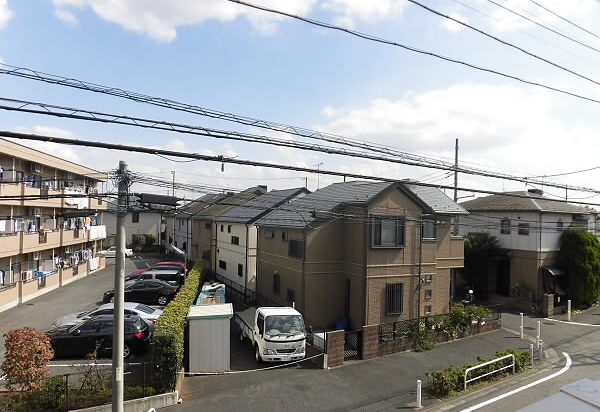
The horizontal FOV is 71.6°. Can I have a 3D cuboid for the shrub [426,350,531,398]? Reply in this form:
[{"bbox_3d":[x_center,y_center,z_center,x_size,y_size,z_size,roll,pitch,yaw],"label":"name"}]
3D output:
[{"bbox_3d":[6.473,5.769,14.715,4.950,0.640,0.750,2,-2,-33],"label":"shrub"}]

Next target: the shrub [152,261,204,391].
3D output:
[{"bbox_3d":[-6.012,5.082,22.988,0.850,1.700,20.000,1,-1,-10],"label":"shrub"}]

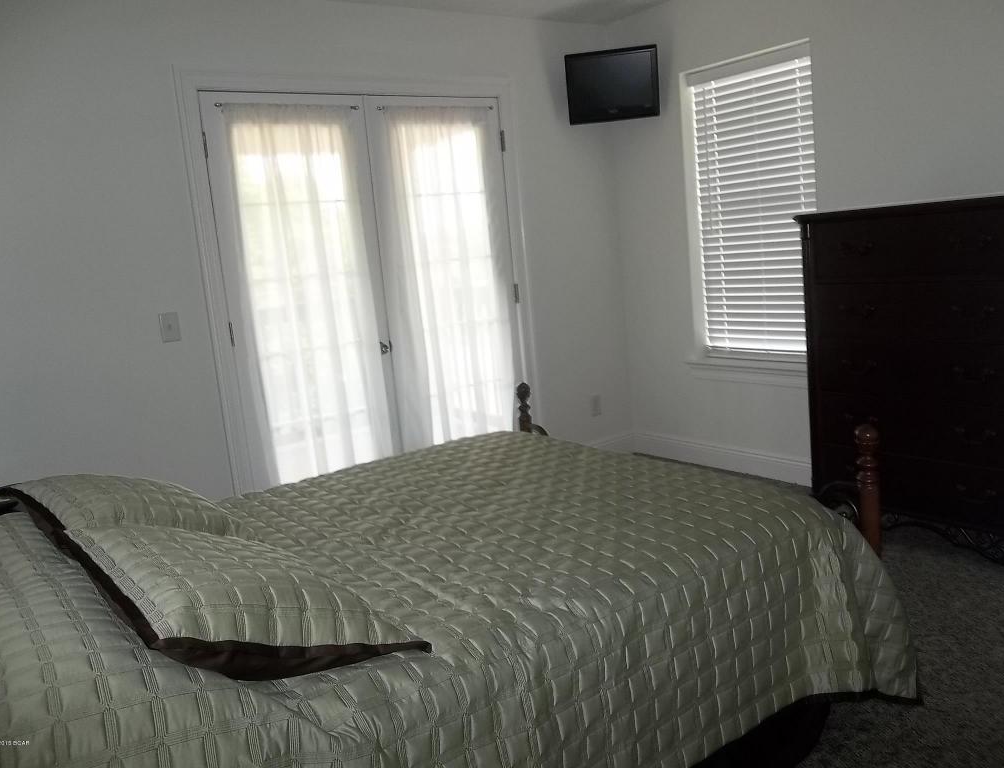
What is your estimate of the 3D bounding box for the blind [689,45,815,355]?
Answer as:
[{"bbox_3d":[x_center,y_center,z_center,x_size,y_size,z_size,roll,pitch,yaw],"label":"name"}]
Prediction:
[{"bbox_3d":[1.231,-0.857,3.910,0.060,1.400,0.740,-12,11,-33],"label":"blind"}]

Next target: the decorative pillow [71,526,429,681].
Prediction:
[{"bbox_3d":[-0.573,0.434,1.726,0.520,0.190,0.780,6,1,-35],"label":"decorative pillow"}]

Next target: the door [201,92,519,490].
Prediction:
[{"bbox_3d":[-0.536,-0.334,3.841,1.504,2.033,0.070,-12,11,-33],"label":"door"}]

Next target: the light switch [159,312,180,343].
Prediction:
[{"bbox_3d":[-1.359,-0.232,3.275,0.071,0.117,0.012,-12,11,-33],"label":"light switch"}]

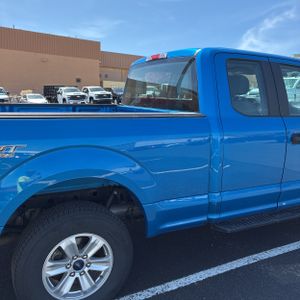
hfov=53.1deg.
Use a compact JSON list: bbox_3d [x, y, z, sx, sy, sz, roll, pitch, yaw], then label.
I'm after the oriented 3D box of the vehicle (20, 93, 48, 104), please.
[{"bbox_3d":[-10.581,-4.408,27.346,1.850,1.430,4.750,-5,13,-32],"label":"vehicle"}]

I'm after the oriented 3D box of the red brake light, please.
[{"bbox_3d":[0.061,-0.955,3.074,0.055,0.050,0.340,-4,12,-28],"label":"red brake light"}]

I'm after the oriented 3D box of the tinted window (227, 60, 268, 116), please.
[{"bbox_3d":[0.854,-0.535,2.630,0.430,0.480,0.050,-4,-1,-28],"label":"tinted window"}]

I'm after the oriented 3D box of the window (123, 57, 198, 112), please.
[{"bbox_3d":[0.052,-0.674,3.122,0.080,0.485,1.550,4,8,-29],"label":"window"}]

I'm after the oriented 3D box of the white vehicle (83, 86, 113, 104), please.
[{"bbox_3d":[-5.998,-5.639,31.128,2.060,1.920,5.800,-5,13,-32],"label":"white vehicle"}]

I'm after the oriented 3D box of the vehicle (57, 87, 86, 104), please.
[{"bbox_3d":[-8.119,-5.259,29.731,2.060,1.950,5.800,-5,13,-32],"label":"vehicle"}]

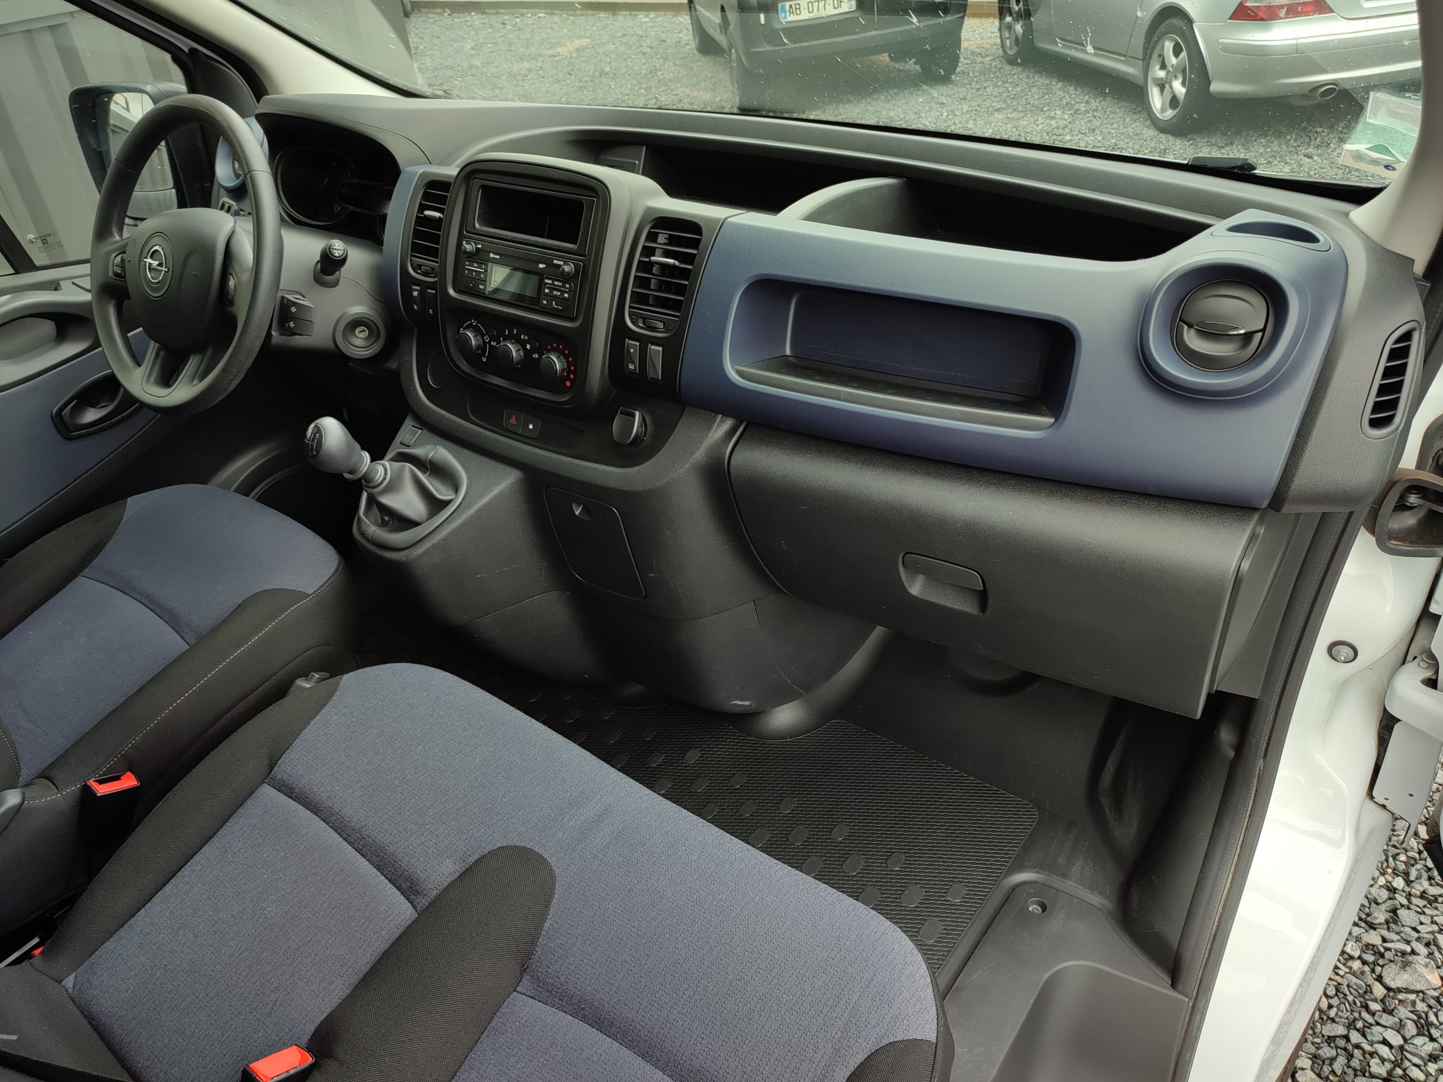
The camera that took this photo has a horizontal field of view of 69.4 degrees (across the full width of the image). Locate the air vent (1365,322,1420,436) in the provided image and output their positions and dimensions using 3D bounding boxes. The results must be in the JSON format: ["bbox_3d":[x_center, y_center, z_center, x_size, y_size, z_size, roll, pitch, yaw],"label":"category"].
[{"bbox_3d":[0.532,-0.133,0.837,0.037,0.095,0.020,-12,32,-11],"label":"air vent"}]

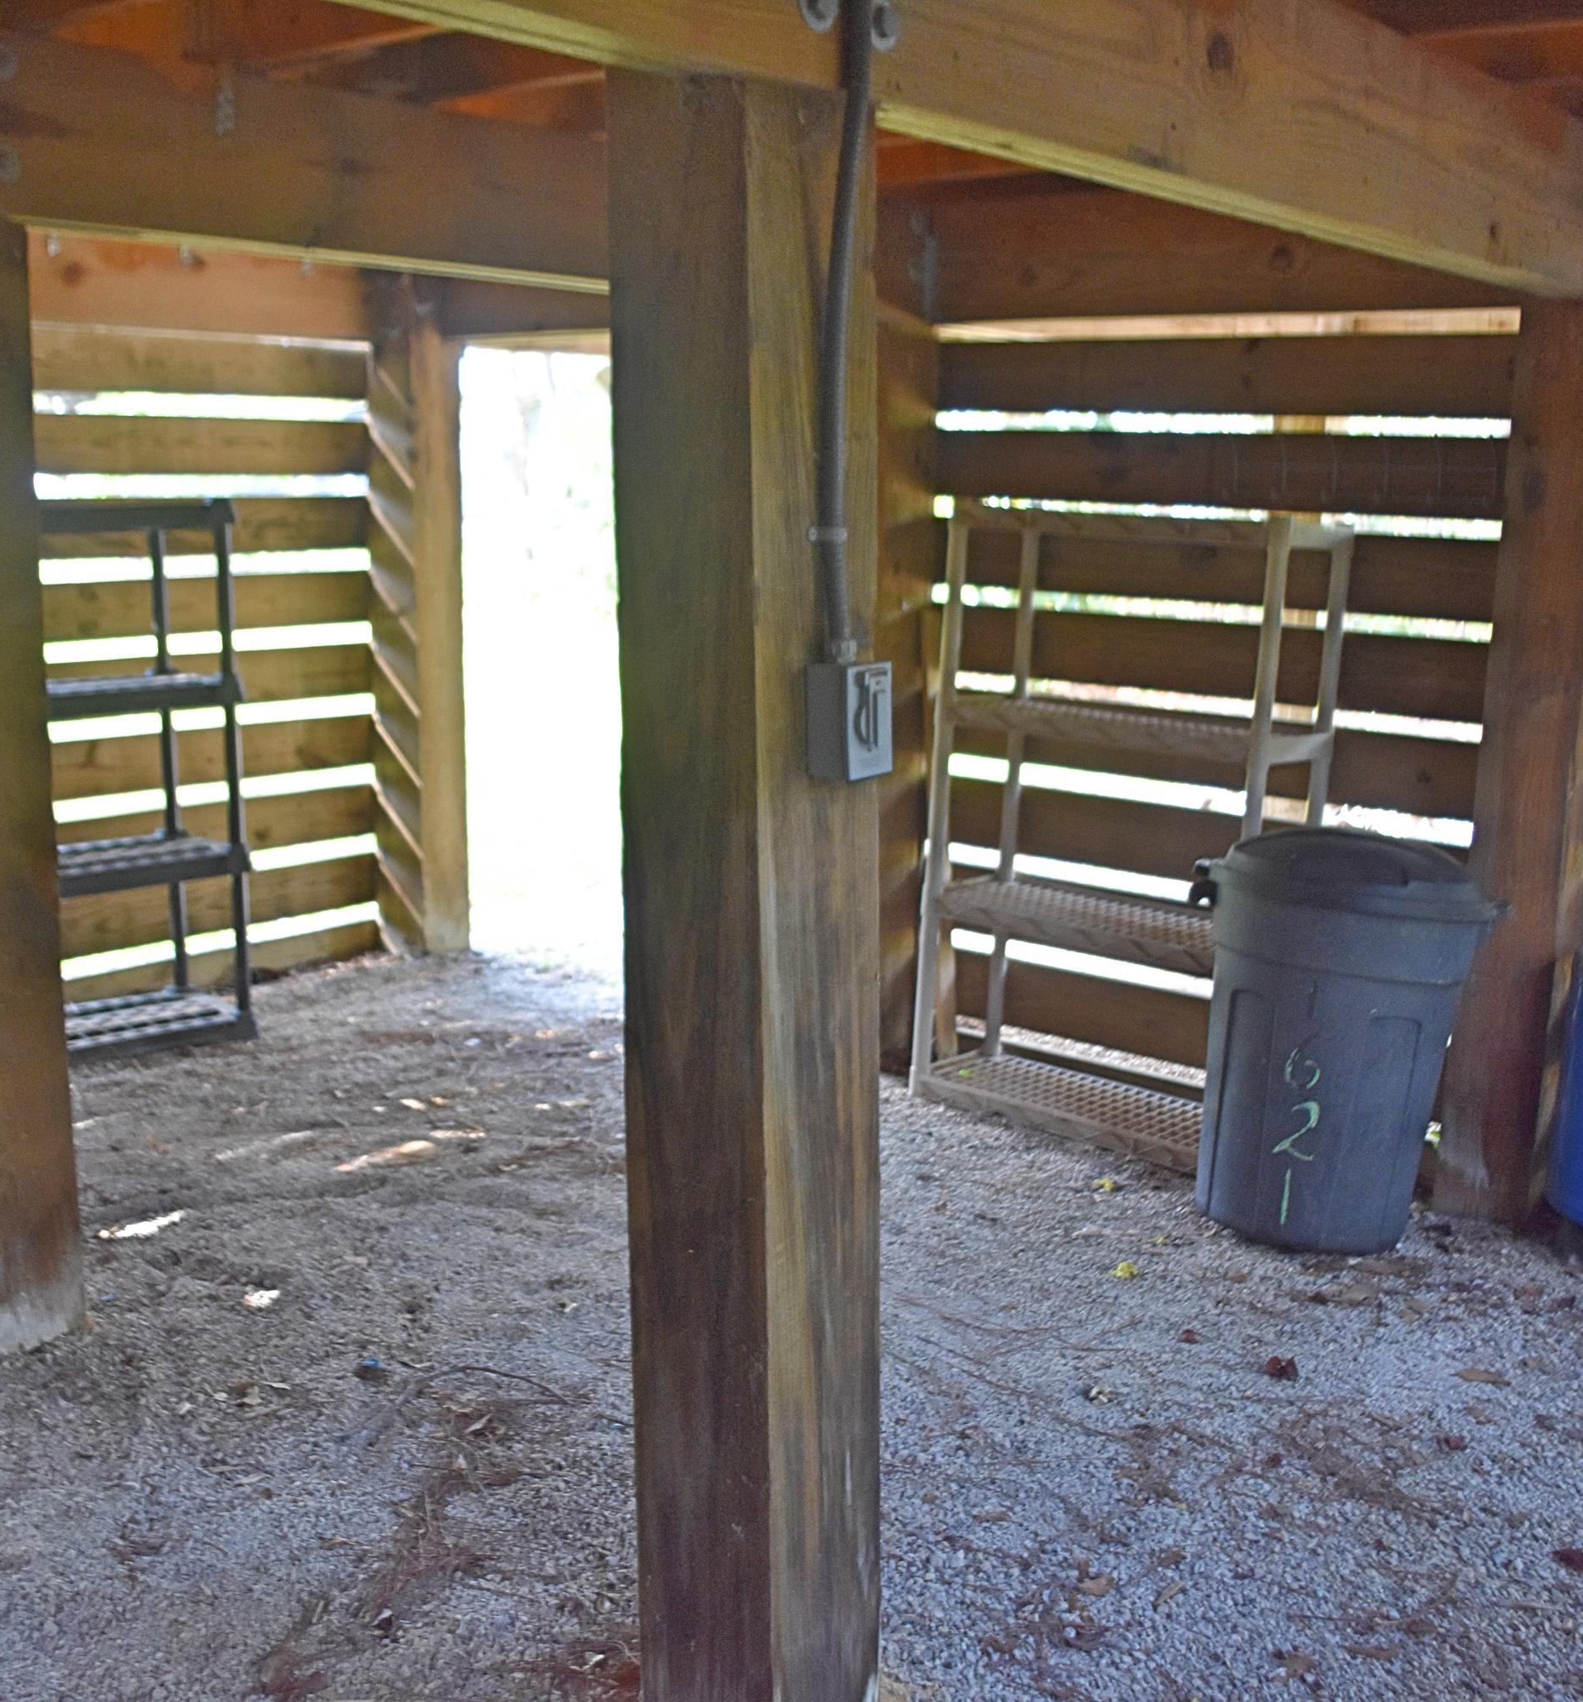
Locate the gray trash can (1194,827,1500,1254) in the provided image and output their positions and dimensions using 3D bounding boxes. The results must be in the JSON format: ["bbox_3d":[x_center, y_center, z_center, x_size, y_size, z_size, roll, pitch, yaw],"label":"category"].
[{"bbox_3d":[1.137,0.383,4.030,0.576,0.786,0.557,5,11,-1],"label":"gray trash can"}]

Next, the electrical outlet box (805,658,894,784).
[{"bbox_3d":[0.059,-0.130,1.902,0.053,0.113,0.077,8,15,37],"label":"electrical outlet box"}]

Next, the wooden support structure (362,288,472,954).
[{"bbox_3d":[-1.167,-0.718,5.998,0.188,2.058,0.188,10,15,37],"label":"wooden support structure"}]

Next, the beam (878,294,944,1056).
[{"bbox_3d":[0.232,-0.414,5.023,0.188,1.993,0.188,10,15,37],"label":"beam"}]

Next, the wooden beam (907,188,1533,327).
[{"bbox_3d":[0.988,-1.380,4.326,1.560,0.320,0.071,10,15,37],"label":"wooden beam"}]

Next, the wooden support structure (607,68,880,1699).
[{"bbox_3d":[-0.041,0.084,2.017,0.188,1.668,0.188,8,15,37],"label":"wooden support structure"}]

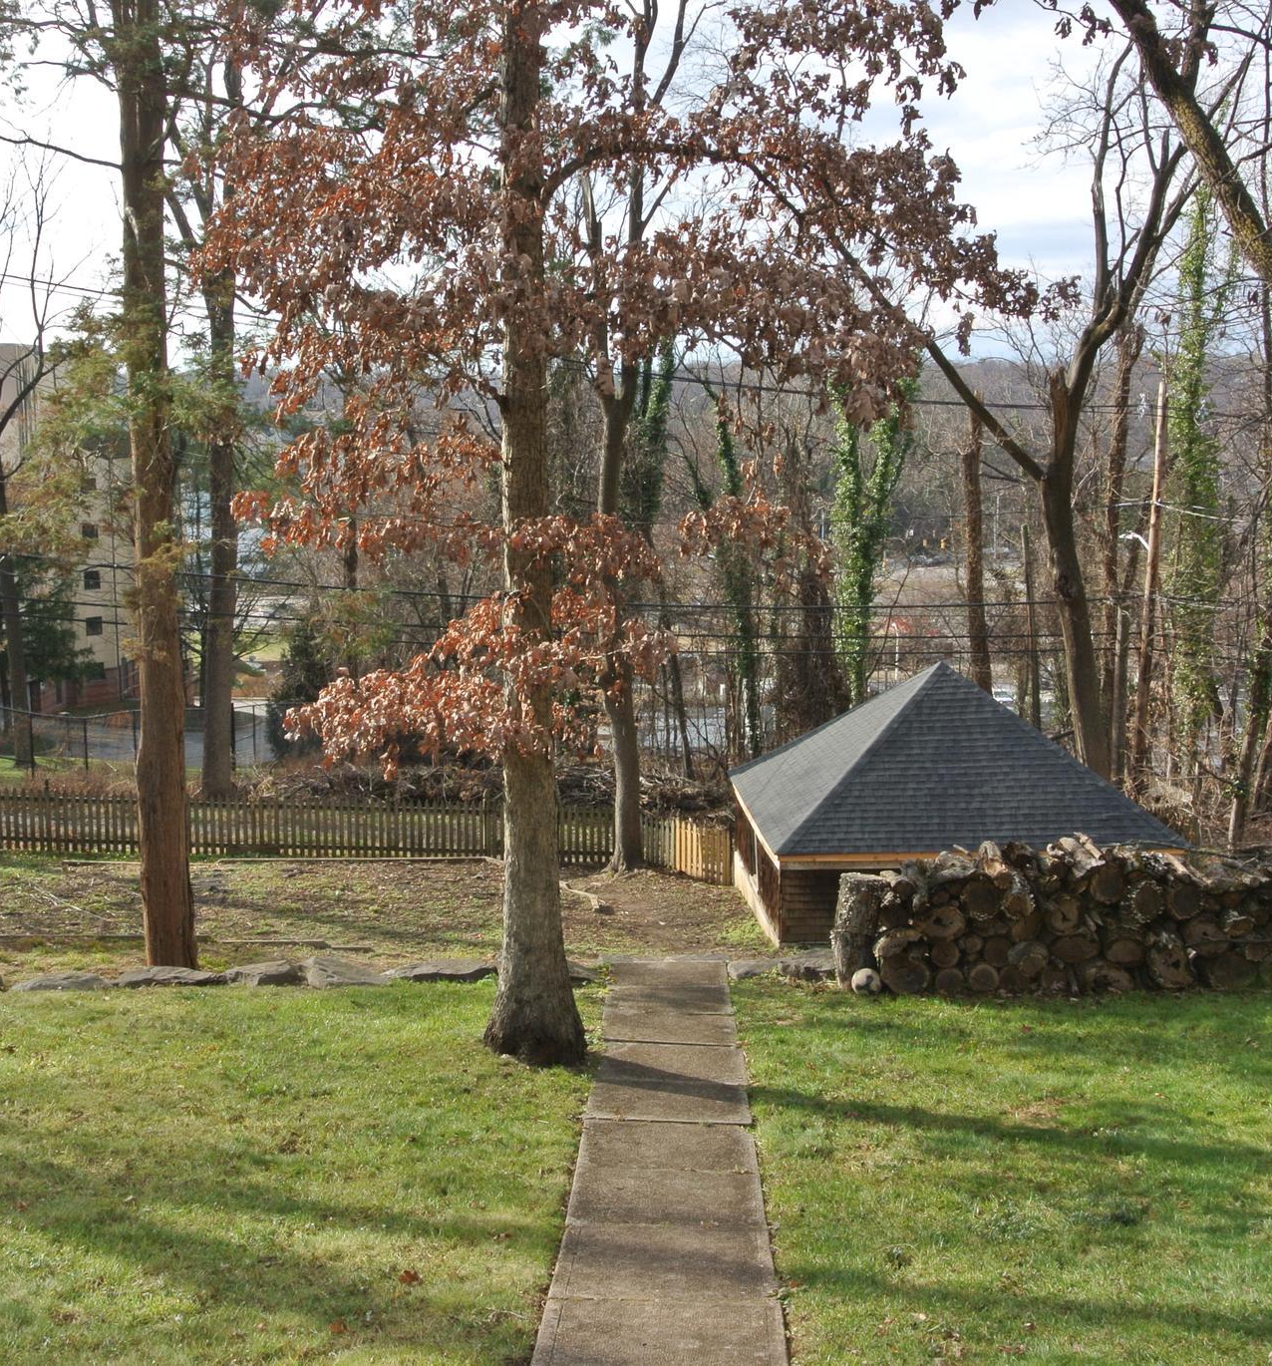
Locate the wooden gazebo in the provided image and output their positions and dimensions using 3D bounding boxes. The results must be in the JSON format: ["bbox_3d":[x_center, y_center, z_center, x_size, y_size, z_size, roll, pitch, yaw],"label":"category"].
[{"bbox_3d":[4.880,1.733,29.352,6.100,4.170,6.100,0,8,-4],"label":"wooden gazebo"}]

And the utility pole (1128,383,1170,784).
[{"bbox_3d":[12.145,-2.276,42.945,0.280,9.550,0.280,1,8,-4],"label":"utility pole"}]

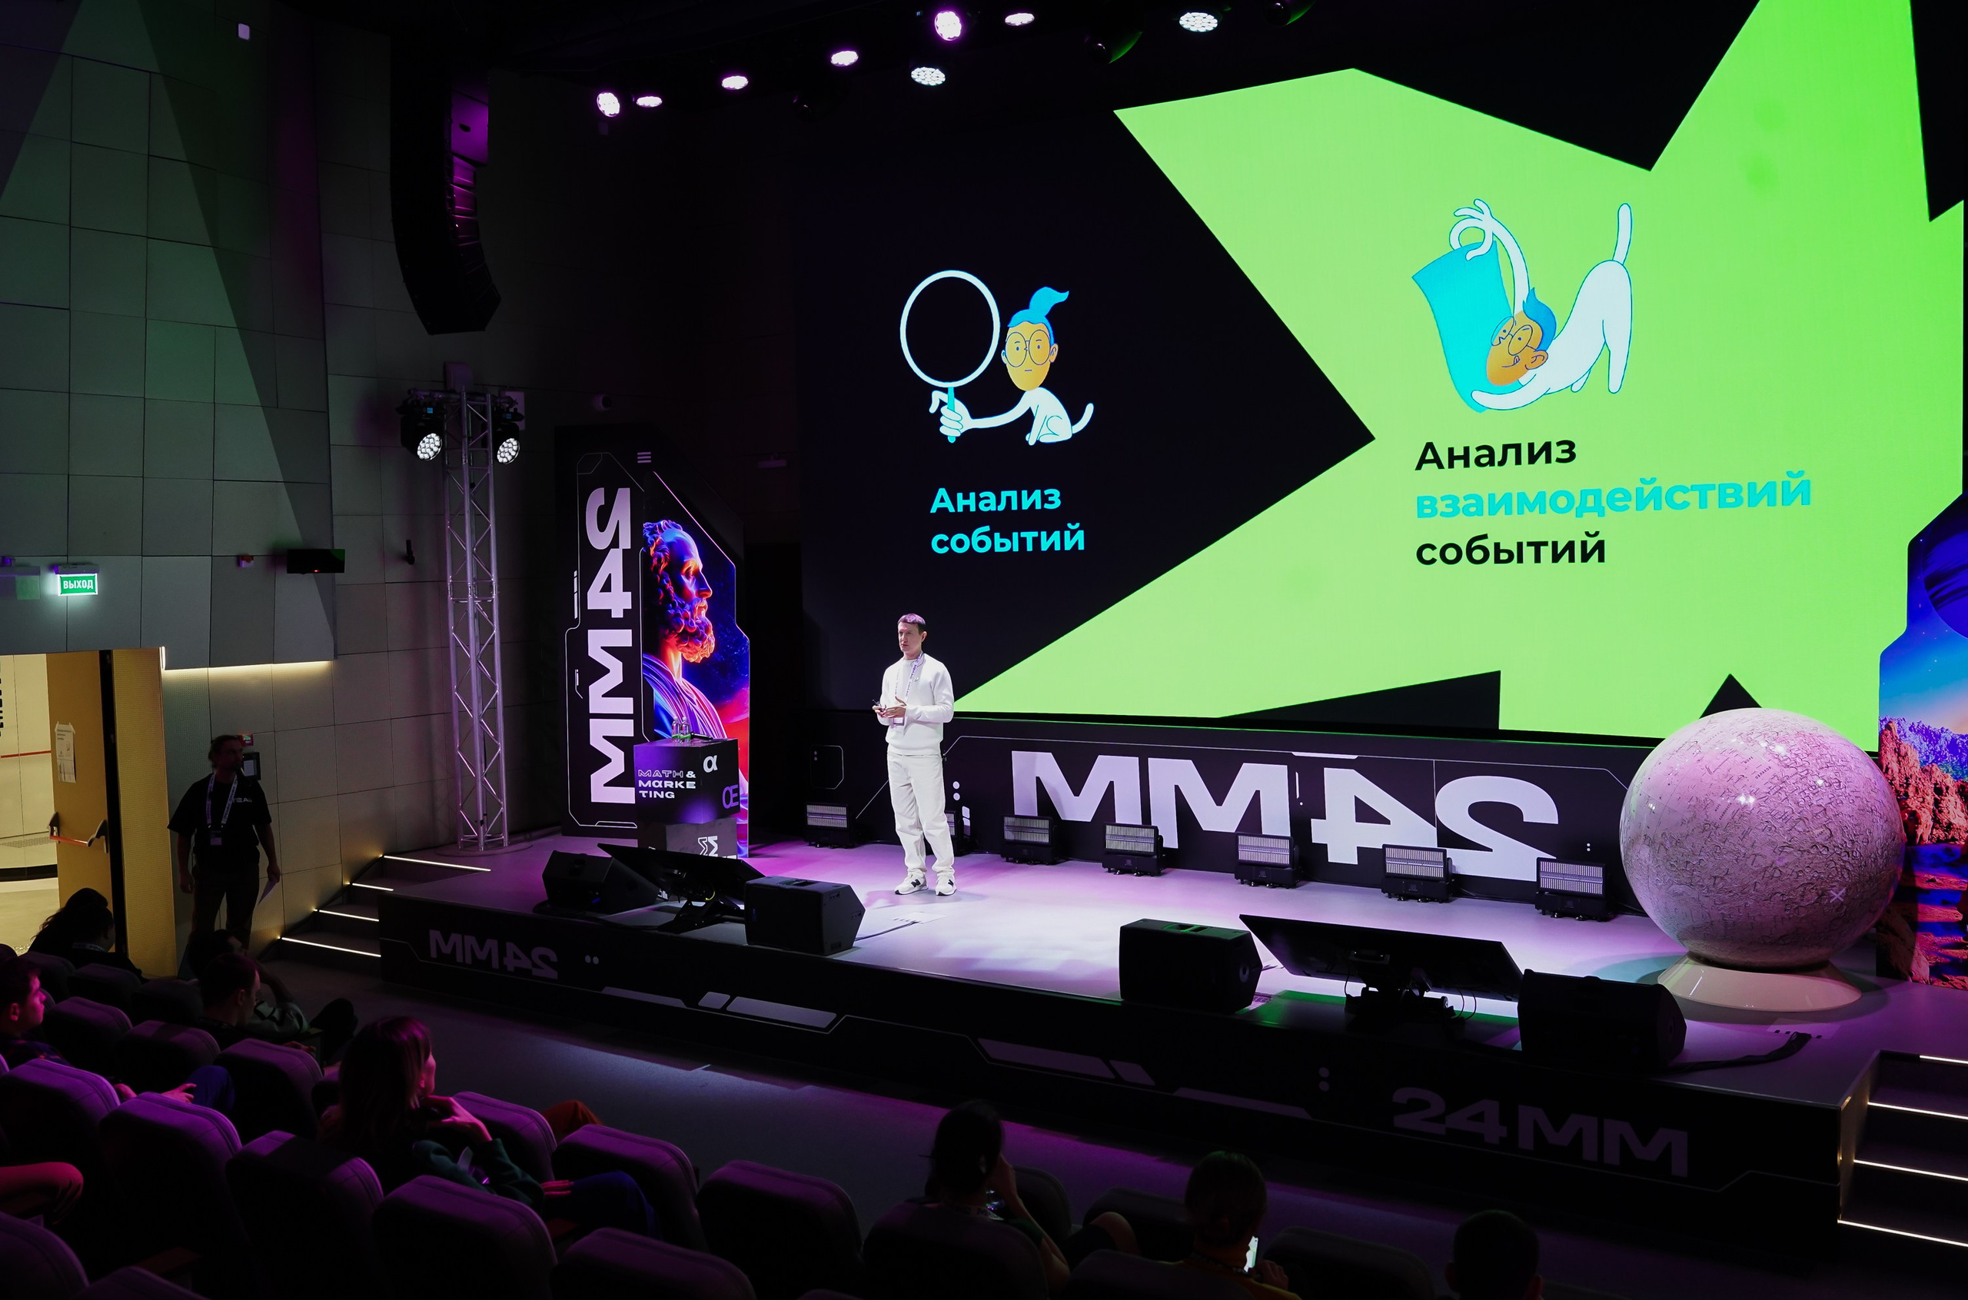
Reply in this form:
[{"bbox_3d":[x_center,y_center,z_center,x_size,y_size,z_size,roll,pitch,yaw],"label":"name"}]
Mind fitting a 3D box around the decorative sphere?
[{"bbox_3d":[3.707,0.896,8.376,1.231,1.231,1.231,1,4,35],"label":"decorative sphere"}]

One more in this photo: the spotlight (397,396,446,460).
[{"bbox_3d":[-4.124,-1.625,12.802,0.320,0.470,0.360,1,4,31],"label":"spotlight"}]

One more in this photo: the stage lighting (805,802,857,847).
[{"bbox_3d":[-1.137,1.301,13.259,0.410,0.320,0.200,1,4,35],"label":"stage lighting"}]

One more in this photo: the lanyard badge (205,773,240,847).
[{"bbox_3d":[-4.438,0.936,10.200,0.200,0.430,0.130,-2,3,-16],"label":"lanyard badge"}]

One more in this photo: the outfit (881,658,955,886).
[{"bbox_3d":[-0.429,0.758,11.350,0.500,1.480,0.360,1,4,30],"label":"outfit"}]

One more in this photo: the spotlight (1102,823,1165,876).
[{"bbox_3d":[1.009,1.336,11.826,0.410,0.320,0.200,1,4,35],"label":"spotlight"}]

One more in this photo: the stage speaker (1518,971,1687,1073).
[{"bbox_3d":[2.637,1.522,7.448,0.580,0.380,0.400,1,4,35],"label":"stage speaker"}]

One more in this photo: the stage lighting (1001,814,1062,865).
[{"bbox_3d":[0.334,1.324,12.292,0.410,0.320,0.200,1,4,35],"label":"stage lighting"}]

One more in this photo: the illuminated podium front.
[{"bbox_3d":[-1.952,1.097,11.493,0.520,0.970,0.520,0,4,21],"label":"illuminated podium front"}]

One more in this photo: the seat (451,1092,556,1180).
[{"bbox_3d":[-1.273,1.779,5.154,0.550,0.950,0.600,1,4,35],"label":"seat"}]

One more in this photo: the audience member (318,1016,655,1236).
[{"bbox_3d":[-1.113,1.430,4.286,0.520,1.250,0.980,1,4,35],"label":"audience member"}]

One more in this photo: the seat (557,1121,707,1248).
[{"bbox_3d":[-0.821,1.787,4.841,0.550,0.950,0.600,1,4,35],"label":"seat"}]

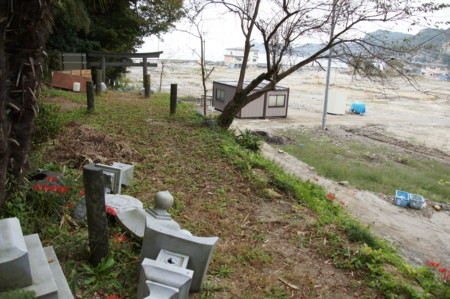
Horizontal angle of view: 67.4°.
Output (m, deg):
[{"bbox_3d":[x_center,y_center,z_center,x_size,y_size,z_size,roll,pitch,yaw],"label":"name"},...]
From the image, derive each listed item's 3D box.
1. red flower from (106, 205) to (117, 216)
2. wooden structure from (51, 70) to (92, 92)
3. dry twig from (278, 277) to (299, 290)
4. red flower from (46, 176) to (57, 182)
[{"bbox_3d":[-0.982,0.525,2.900,0.110,0.080,0.110,-3,17,-19],"label":"red flower"},{"bbox_3d":[-5.419,-2.390,11.900,1.400,0.700,0.650,-5,18,-23],"label":"wooden structure"},{"bbox_3d":[0.458,0.966,2.429,0.175,0.020,0.035,17,21,40],"label":"dry twig"},{"bbox_3d":[-1.776,0.307,3.450,0.100,0.055,0.100,-6,18,-28],"label":"red flower"}]

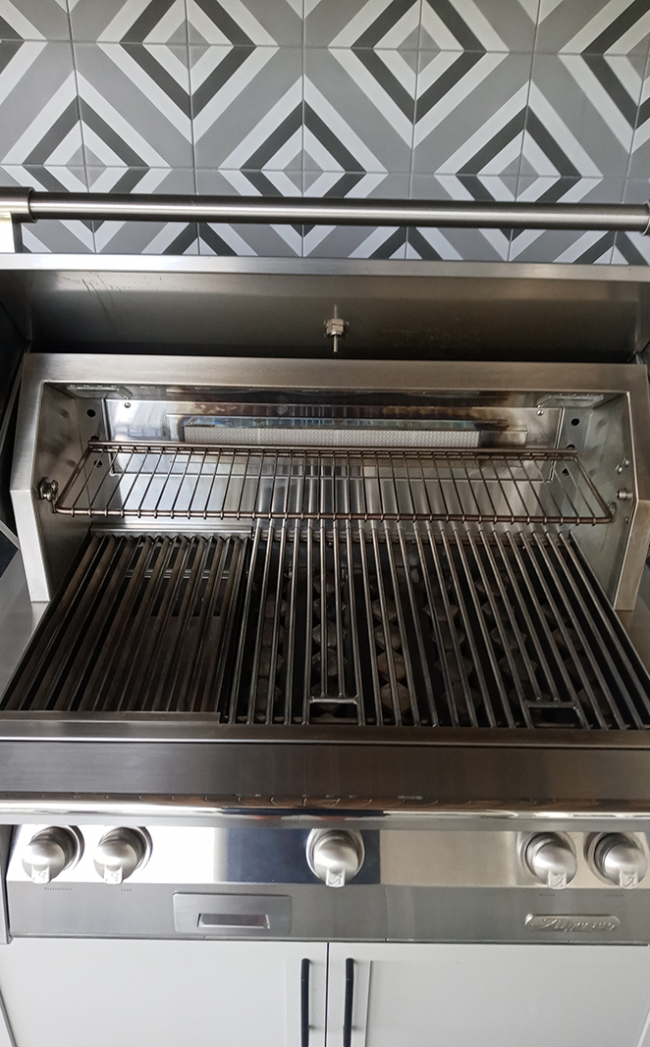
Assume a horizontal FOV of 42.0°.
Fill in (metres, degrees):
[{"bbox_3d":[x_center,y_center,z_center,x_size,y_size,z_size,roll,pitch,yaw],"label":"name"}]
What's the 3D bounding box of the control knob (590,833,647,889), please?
[{"bbox_3d":[0.368,0.424,1.063,0.069,0.069,0.050,1,-8,-1],"label":"control knob"}]

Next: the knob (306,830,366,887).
[{"bbox_3d":[0.012,0.419,1.059,0.069,0.069,0.050,1,-8,-1],"label":"knob"}]

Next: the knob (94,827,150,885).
[{"bbox_3d":[-0.251,0.414,1.055,0.069,0.069,0.050,1,-8,-1],"label":"knob"}]

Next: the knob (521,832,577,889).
[{"bbox_3d":[0.280,0.423,1.062,0.069,0.069,0.050,1,-8,-1],"label":"knob"}]

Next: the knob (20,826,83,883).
[{"bbox_3d":[-0.339,0.413,1.054,0.069,0.069,0.050,1,-8,-1],"label":"knob"}]

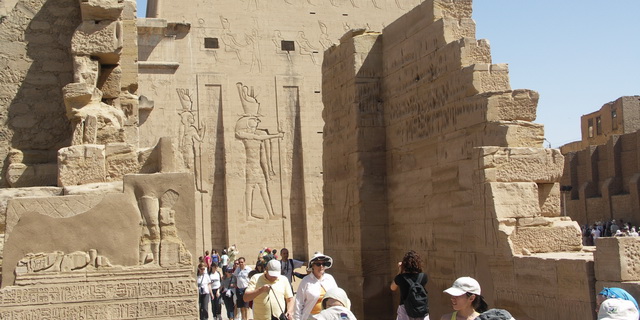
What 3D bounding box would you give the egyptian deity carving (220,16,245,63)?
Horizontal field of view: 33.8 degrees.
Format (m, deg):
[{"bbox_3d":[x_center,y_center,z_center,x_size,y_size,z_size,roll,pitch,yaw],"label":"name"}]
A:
[{"bbox_3d":[-8.341,-11.472,100.747,2.342,4.643,0.220,0,-9,-21],"label":"egyptian deity carving"}]

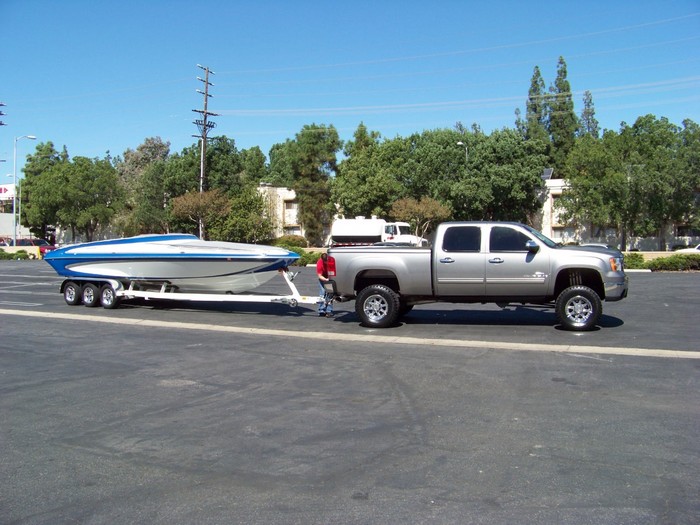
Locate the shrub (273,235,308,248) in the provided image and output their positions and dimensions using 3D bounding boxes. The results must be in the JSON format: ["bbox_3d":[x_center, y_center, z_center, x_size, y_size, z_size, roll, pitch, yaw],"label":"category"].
[{"bbox_3d":[-5.638,-1.821,68.977,3.400,1.670,2.600,0,1,0],"label":"shrub"}]

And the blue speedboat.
[{"bbox_3d":[-4.600,0.000,19.250,8.700,1.500,2.500,2,2,37],"label":"blue speedboat"}]

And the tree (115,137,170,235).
[{"bbox_3d":[-20.807,-6.600,73.000,5.615,12.068,5.615,0,2,-16],"label":"tree"}]

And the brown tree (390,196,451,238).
[{"bbox_3d":[4.552,-2.003,47.000,3.874,4.516,3.874,0,2,6],"label":"brown tree"}]

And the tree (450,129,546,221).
[{"bbox_3d":[11.423,-5.168,56.000,7.385,10.278,7.385,1,2,12],"label":"tree"}]

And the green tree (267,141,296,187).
[{"bbox_3d":[-8.078,-7.682,85.854,4.800,13.460,4.800,0,1,0],"label":"green tree"}]

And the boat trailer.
[{"bbox_3d":[-4.050,0.642,18.468,8.700,1.140,2.400,1,2,38],"label":"boat trailer"}]

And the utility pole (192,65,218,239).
[{"bbox_3d":[-14.301,-10.115,71.799,0.500,18.930,3.400,1,1,33],"label":"utility pole"}]

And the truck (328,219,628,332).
[{"bbox_3d":[2.580,0.250,15.170,6.100,2.100,2.150,1,2,15],"label":"truck"}]

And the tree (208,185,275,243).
[{"bbox_3d":[-10.422,-4.054,69.929,6.200,6.890,6.000,0,1,0],"label":"tree"}]

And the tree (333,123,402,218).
[{"bbox_3d":[1.442,-5.847,60.000,5.769,11.383,5.769,0,2,1],"label":"tree"}]

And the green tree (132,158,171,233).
[{"bbox_3d":[-21.619,-5.935,78.890,4.900,10.260,4.800,0,1,0],"label":"green tree"}]

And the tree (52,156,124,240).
[{"bbox_3d":[-23.707,-4.978,66.000,6.527,9.265,6.527,0,2,-20],"label":"tree"}]

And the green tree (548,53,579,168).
[{"bbox_3d":[22.223,-11.220,75.776,3.800,20.570,3.800,0,1,0],"label":"green tree"}]

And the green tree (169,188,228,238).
[{"bbox_3d":[-10.543,-2.528,51.000,4.063,5.313,4.063,0,2,-12],"label":"green tree"}]

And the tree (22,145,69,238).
[{"bbox_3d":[-36.330,-7.557,86.857,6.300,13.560,6.200,0,1,0],"label":"tree"}]

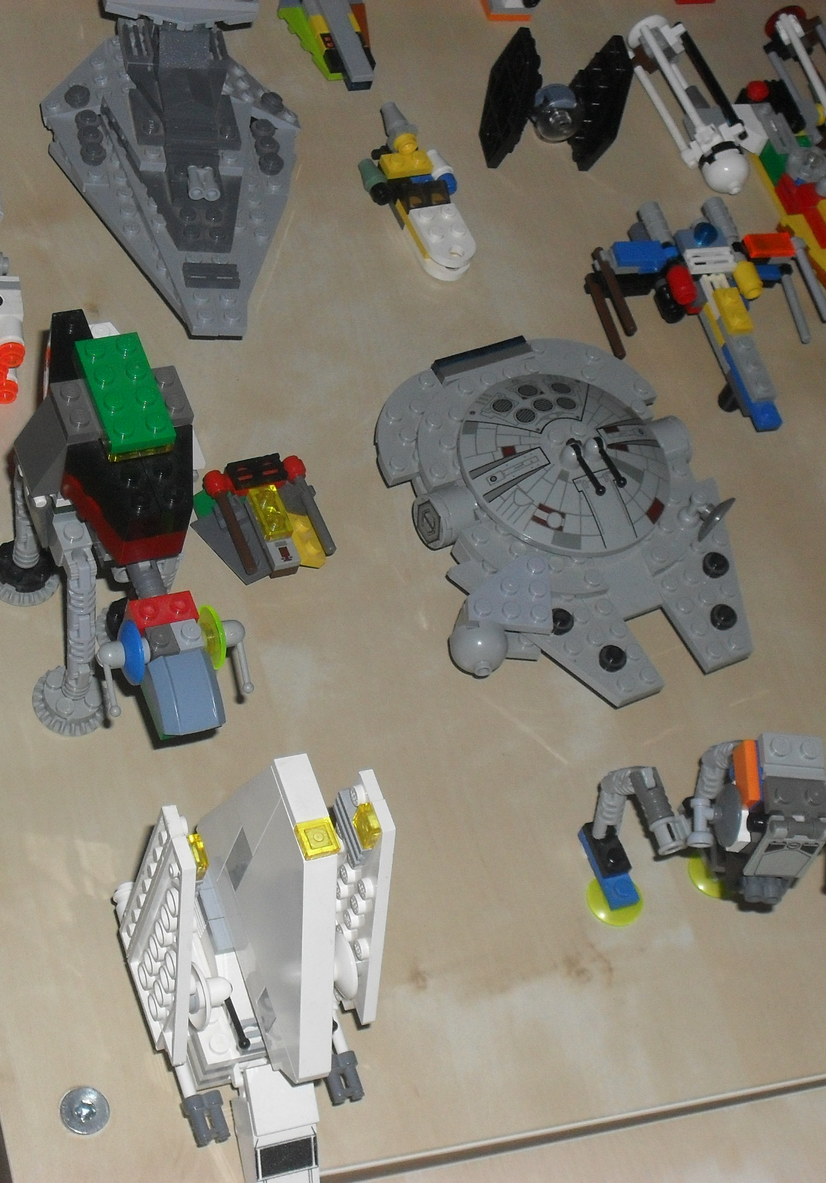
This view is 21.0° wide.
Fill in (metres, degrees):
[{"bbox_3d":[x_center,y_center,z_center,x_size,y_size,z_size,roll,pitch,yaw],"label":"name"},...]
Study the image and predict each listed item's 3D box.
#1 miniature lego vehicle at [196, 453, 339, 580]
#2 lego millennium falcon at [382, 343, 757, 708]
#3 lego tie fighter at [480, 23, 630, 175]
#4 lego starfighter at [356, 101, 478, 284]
[{"bbox_3d":[-0.043,-0.020,0.631,0.037,0.019,0.033,-12,61,-21],"label":"miniature lego vehicle"},{"bbox_3d":[0.045,-0.027,0.643,0.103,0.043,0.122,-19,64,-24],"label":"lego millennium falcon"},{"bbox_3d":[0.046,-0.158,0.725,0.035,0.050,0.033,-1,58,-15],"label":"lego tie fighter"},{"bbox_3d":[0.001,-0.131,0.713,0.029,0.022,0.069,-13,62,-21],"label":"lego starfighter"}]

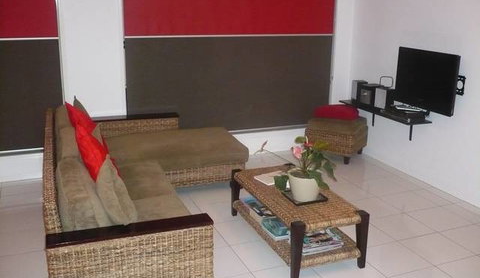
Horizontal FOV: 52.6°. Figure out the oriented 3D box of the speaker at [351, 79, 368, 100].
[{"bbox_3d":[1.371,-0.519,5.480,0.170,0.260,0.140,-5,17,-19],"label":"speaker"}]

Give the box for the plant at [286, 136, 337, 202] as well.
[{"bbox_3d":[0.463,0.194,3.349,0.380,0.450,0.370,3,15,8],"label":"plant"}]

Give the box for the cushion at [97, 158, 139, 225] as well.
[{"bbox_3d":[-0.752,0.285,2.989,0.180,0.430,0.410,-21,19,-9],"label":"cushion"}]

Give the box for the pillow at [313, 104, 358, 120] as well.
[{"bbox_3d":[1.128,-0.315,5.525,0.420,0.140,0.420,12,20,34],"label":"pillow"}]

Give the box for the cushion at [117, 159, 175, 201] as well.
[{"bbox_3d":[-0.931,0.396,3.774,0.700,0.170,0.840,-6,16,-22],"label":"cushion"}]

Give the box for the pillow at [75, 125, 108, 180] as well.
[{"bbox_3d":[-1.027,0.135,3.436,0.170,0.440,0.420,-27,20,-6],"label":"pillow"}]

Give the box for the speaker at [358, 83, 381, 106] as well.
[{"bbox_3d":[1.469,-0.475,5.368,0.180,0.245,0.220,-8,18,-29],"label":"speaker"}]

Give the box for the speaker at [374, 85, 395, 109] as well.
[{"bbox_3d":[1.560,-0.427,5.252,0.180,0.245,0.150,-10,18,-33],"label":"speaker"}]

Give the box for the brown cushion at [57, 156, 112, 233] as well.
[{"bbox_3d":[-0.920,0.365,2.859,0.200,0.360,0.680,-14,20,-20],"label":"brown cushion"}]

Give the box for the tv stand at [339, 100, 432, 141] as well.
[{"bbox_3d":[1.514,-0.190,5.331,0.260,0.260,1.270,-6,16,-22],"label":"tv stand"}]

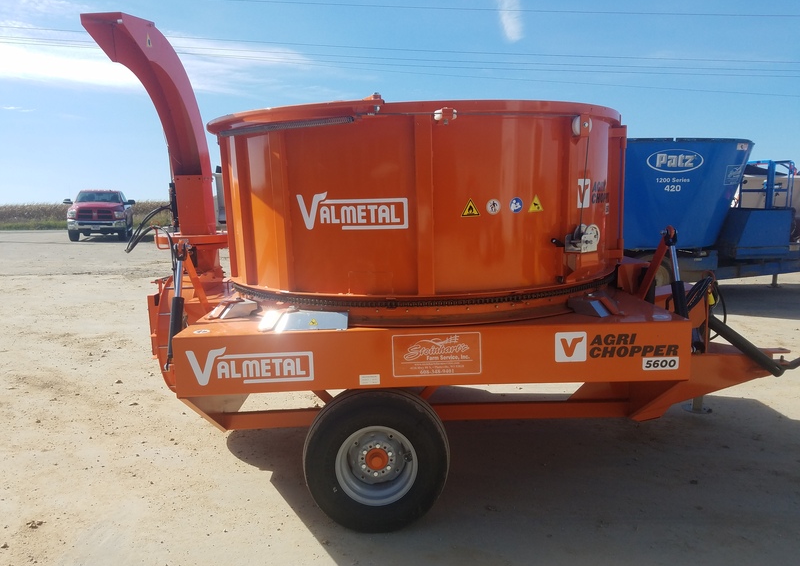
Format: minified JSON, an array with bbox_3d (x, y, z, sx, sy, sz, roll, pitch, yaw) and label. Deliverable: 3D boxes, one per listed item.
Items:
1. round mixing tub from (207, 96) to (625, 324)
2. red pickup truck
[{"bbox_3d":[0.127,-0.512,4.186,2.713,1.070,2.713,-1,8,0],"label":"round mixing tub"},{"bbox_3d":[-12.618,-2.905,25.527,2.350,1.970,6.200,-5,9,-22],"label":"red pickup truck"}]

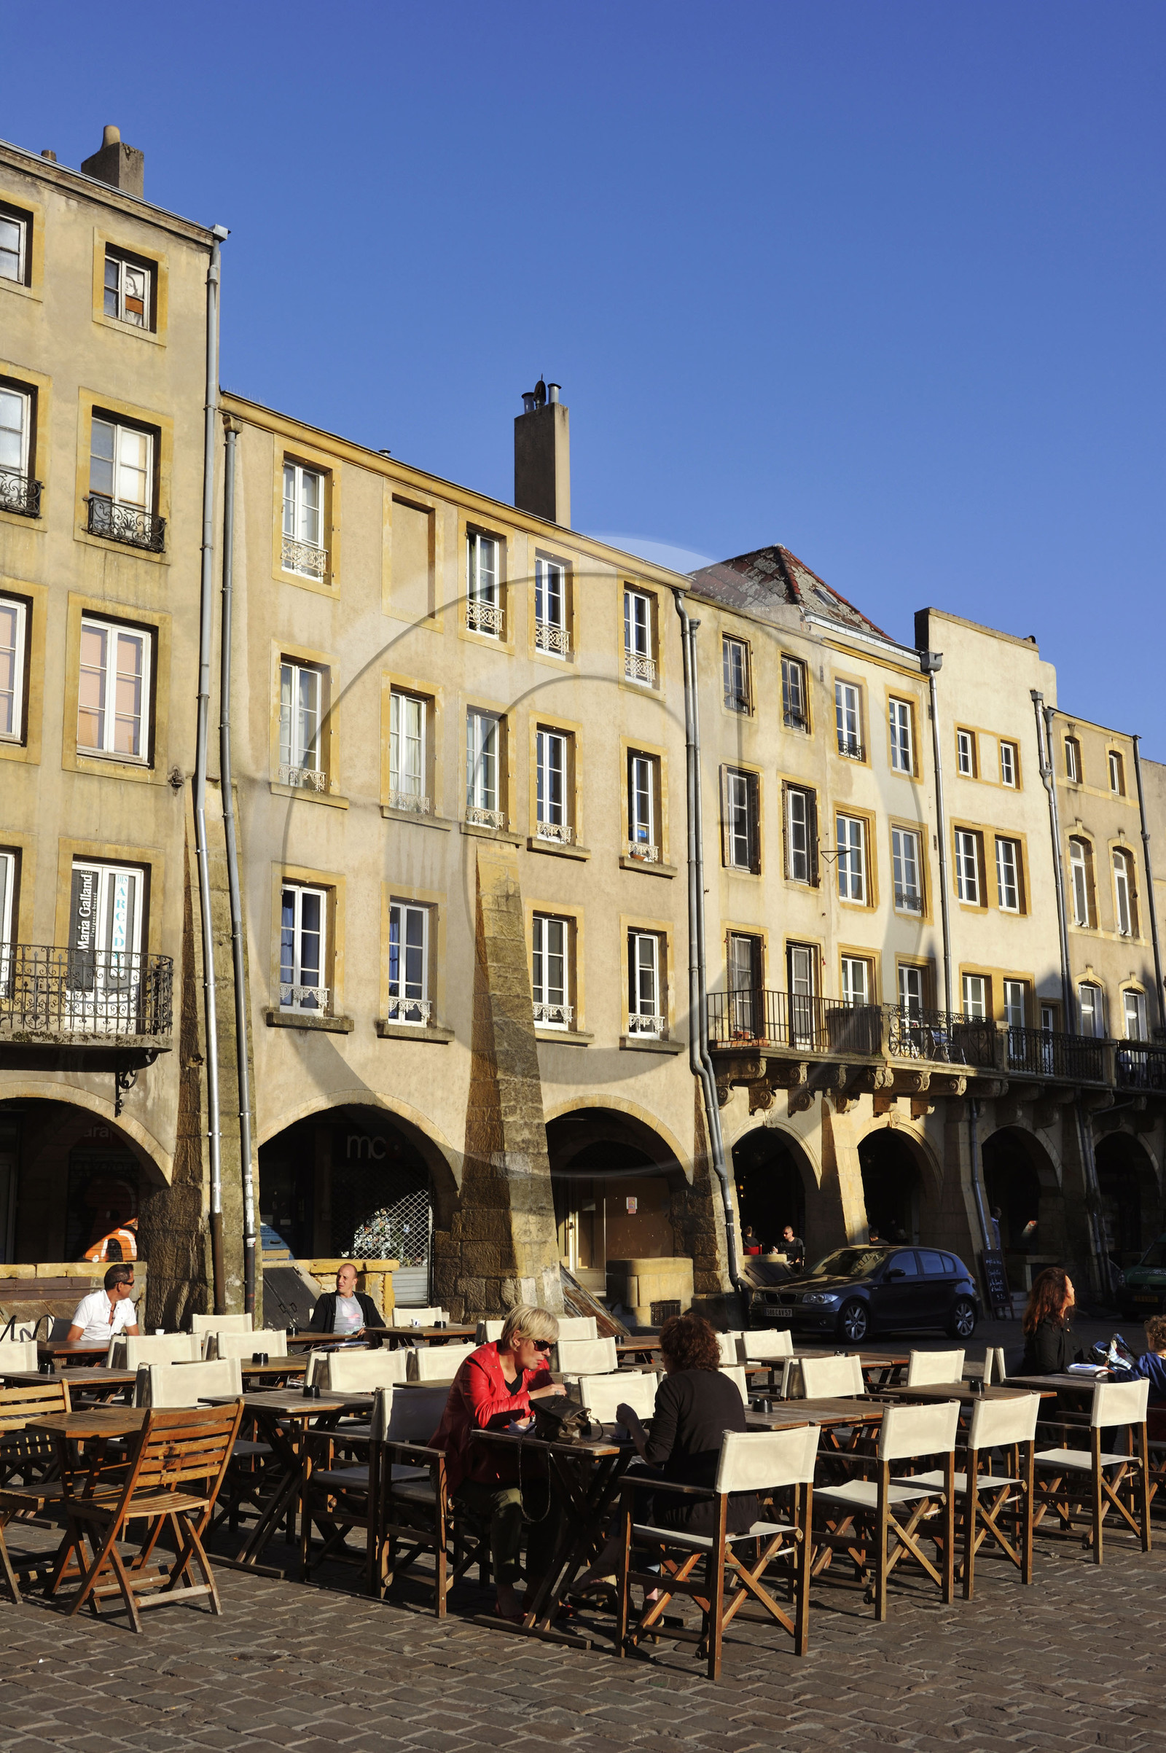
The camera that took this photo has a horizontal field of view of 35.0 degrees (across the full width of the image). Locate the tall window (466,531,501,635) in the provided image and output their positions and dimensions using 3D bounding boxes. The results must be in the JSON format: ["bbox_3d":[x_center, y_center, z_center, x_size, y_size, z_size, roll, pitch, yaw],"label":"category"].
[{"bbox_3d":[-1.635,-4.743,29.792,0.150,1.558,0.915,-9,-12,40],"label":"tall window"}]

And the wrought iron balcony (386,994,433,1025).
[{"bbox_3d":[-2.443,1.874,25.916,0.100,0.360,0.860,-11,-15,42],"label":"wrought iron balcony"}]

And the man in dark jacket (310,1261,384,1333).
[{"bbox_3d":[-1.933,3.987,15.927,0.620,1.280,0.800,8,-14,-39],"label":"man in dark jacket"}]

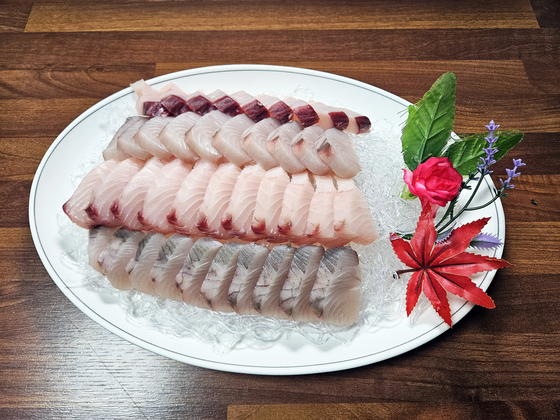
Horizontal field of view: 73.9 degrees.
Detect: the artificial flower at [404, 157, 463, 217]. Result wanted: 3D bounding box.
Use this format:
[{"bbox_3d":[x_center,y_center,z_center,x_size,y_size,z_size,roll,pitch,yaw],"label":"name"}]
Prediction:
[{"bbox_3d":[0.115,-0.018,0.278,0.042,0.034,0.043,-4,81,5],"label":"artificial flower"}]

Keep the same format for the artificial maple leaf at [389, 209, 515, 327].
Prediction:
[{"bbox_3d":[0.126,0.038,0.271,0.089,0.018,0.092,-1,67,0],"label":"artificial maple leaf"}]

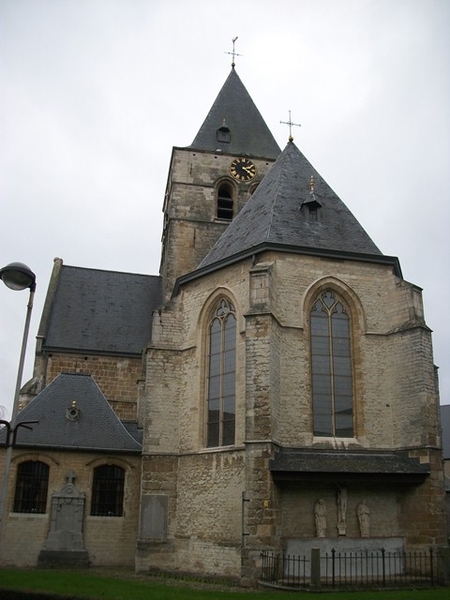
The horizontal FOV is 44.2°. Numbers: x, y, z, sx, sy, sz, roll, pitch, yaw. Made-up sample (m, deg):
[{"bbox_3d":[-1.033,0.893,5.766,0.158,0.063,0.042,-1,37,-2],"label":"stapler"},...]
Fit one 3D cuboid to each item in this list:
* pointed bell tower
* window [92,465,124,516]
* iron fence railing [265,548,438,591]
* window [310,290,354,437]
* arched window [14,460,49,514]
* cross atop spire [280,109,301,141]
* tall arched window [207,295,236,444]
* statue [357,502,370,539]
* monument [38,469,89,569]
[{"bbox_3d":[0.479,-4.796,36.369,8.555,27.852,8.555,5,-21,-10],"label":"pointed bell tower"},{"bbox_3d":[-3.518,5.703,16.606,0.935,1.480,0.210,5,-21,-10],"label":"window"},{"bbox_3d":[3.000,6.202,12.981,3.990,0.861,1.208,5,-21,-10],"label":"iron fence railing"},{"bbox_3d":[3.254,1.962,16.870,1.302,4.641,0.263,5,-21,-10],"label":"window"},{"bbox_3d":[-5.663,5.488,16.235,0.935,1.480,0.210,5,-21,-10],"label":"arched window"},{"bbox_3d":[2.914,-7.684,24.567,0.945,1.701,0.105,5,-21,-10],"label":"cross atop spire"},{"bbox_3d":[-0.114,2.356,18.029,0.263,4.840,1.246,20,-27,-40],"label":"tall arched window"},{"bbox_3d":[3.756,5.959,14.990,0.378,0.966,0.294,5,-21,-10],"label":"statue"},{"bbox_3d":[-4.506,6.240,15.768,1.323,2.625,0.683,5,-21,-10],"label":"monument"}]

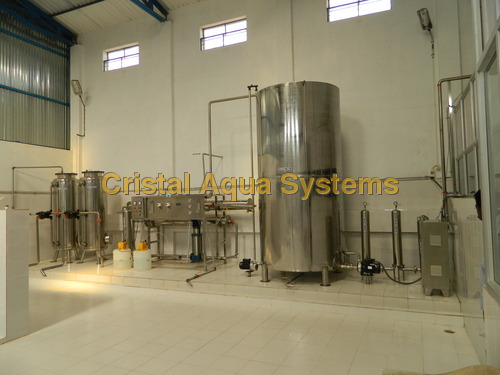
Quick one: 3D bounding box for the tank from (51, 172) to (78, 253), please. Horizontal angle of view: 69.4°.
[{"bbox_3d":[-4.433,0.719,8.708,0.580,2.120,0.620,-2,-3,23],"label":"tank"}]

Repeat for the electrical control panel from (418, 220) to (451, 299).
[{"bbox_3d":[2.572,0.969,5.003,0.300,0.980,0.360,-2,-3,20],"label":"electrical control panel"}]

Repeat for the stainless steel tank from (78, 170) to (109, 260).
[{"bbox_3d":[-3.976,0.744,9.352,0.660,2.350,0.620,-1,-3,-1],"label":"stainless steel tank"}]

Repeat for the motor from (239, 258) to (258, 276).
[{"bbox_3d":[-0.012,1.426,6.383,0.310,0.305,0.180,-2,-3,23],"label":"motor"}]

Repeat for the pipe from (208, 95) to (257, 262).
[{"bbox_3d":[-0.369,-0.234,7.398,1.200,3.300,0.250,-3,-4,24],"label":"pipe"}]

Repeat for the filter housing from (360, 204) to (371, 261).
[{"bbox_3d":[1.906,0.882,5.928,0.180,1.260,0.180,-2,-3,23],"label":"filter housing"}]

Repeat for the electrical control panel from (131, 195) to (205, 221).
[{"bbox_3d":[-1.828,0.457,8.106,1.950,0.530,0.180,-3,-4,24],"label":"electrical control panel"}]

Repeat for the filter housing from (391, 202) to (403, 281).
[{"bbox_3d":[2.343,0.863,5.717,0.180,1.260,0.180,-2,-3,23],"label":"filter housing"}]

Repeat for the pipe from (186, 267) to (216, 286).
[{"bbox_3d":[-0.819,1.561,6.370,0.140,0.130,1.100,-2,-3,23],"label":"pipe"}]

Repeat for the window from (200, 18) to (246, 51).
[{"bbox_3d":[-0.606,-3.599,8.517,1.210,0.610,0.120,-2,-3,23],"label":"window"}]

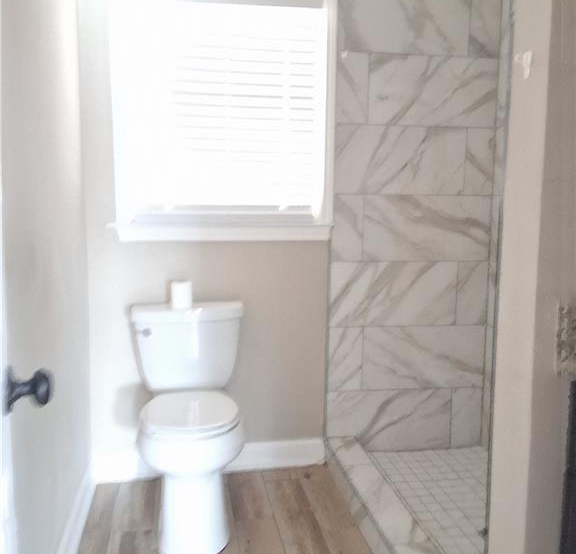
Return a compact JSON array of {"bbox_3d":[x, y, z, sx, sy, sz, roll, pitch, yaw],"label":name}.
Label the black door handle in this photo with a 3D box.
[{"bbox_3d":[-0.384,0.167,0.920,0.066,0.066,0.066,-1,7,-15],"label":"black door handle"}]

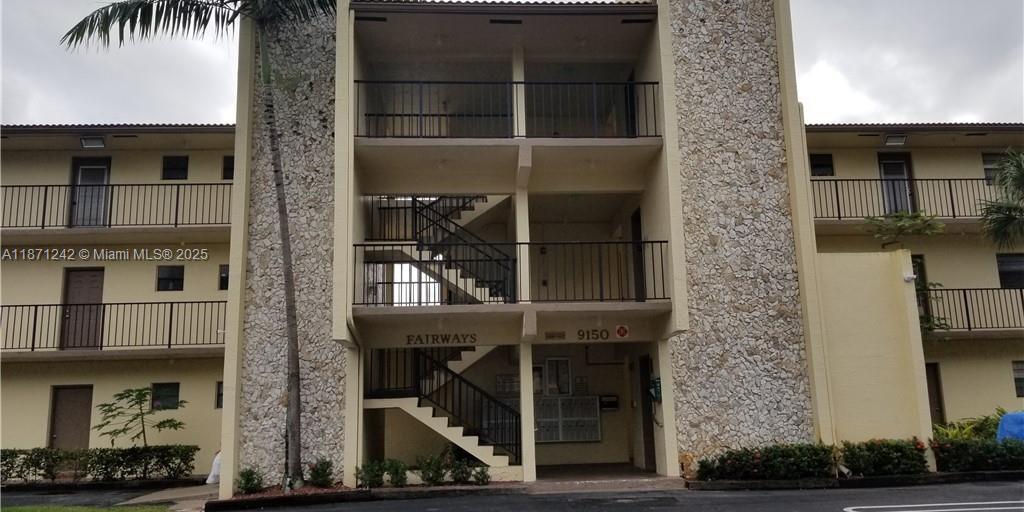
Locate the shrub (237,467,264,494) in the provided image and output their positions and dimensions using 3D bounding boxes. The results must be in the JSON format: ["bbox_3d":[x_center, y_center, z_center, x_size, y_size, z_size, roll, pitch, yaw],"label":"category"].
[{"bbox_3d":[-4.346,3.727,12.784,0.420,0.442,0.420,-1,-10,-4],"label":"shrub"}]

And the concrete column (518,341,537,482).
[{"bbox_3d":[0.293,2.793,13.777,0.210,2.400,0.210,-1,-10,-4],"label":"concrete column"}]

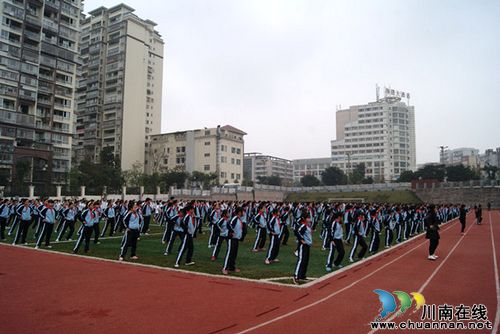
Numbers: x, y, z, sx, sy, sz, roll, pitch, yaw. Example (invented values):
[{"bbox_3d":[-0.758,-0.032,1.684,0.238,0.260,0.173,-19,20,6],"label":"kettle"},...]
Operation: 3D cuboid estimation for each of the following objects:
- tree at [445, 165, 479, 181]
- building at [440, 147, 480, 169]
[{"bbox_3d":[56.190,2.380,100.260,9.060,6.120,8.160,-3,-6,29],"label":"tree"},{"bbox_3d":[142.810,3.480,257.690,13.000,30.580,20.000,3,-6,-24],"label":"building"}]

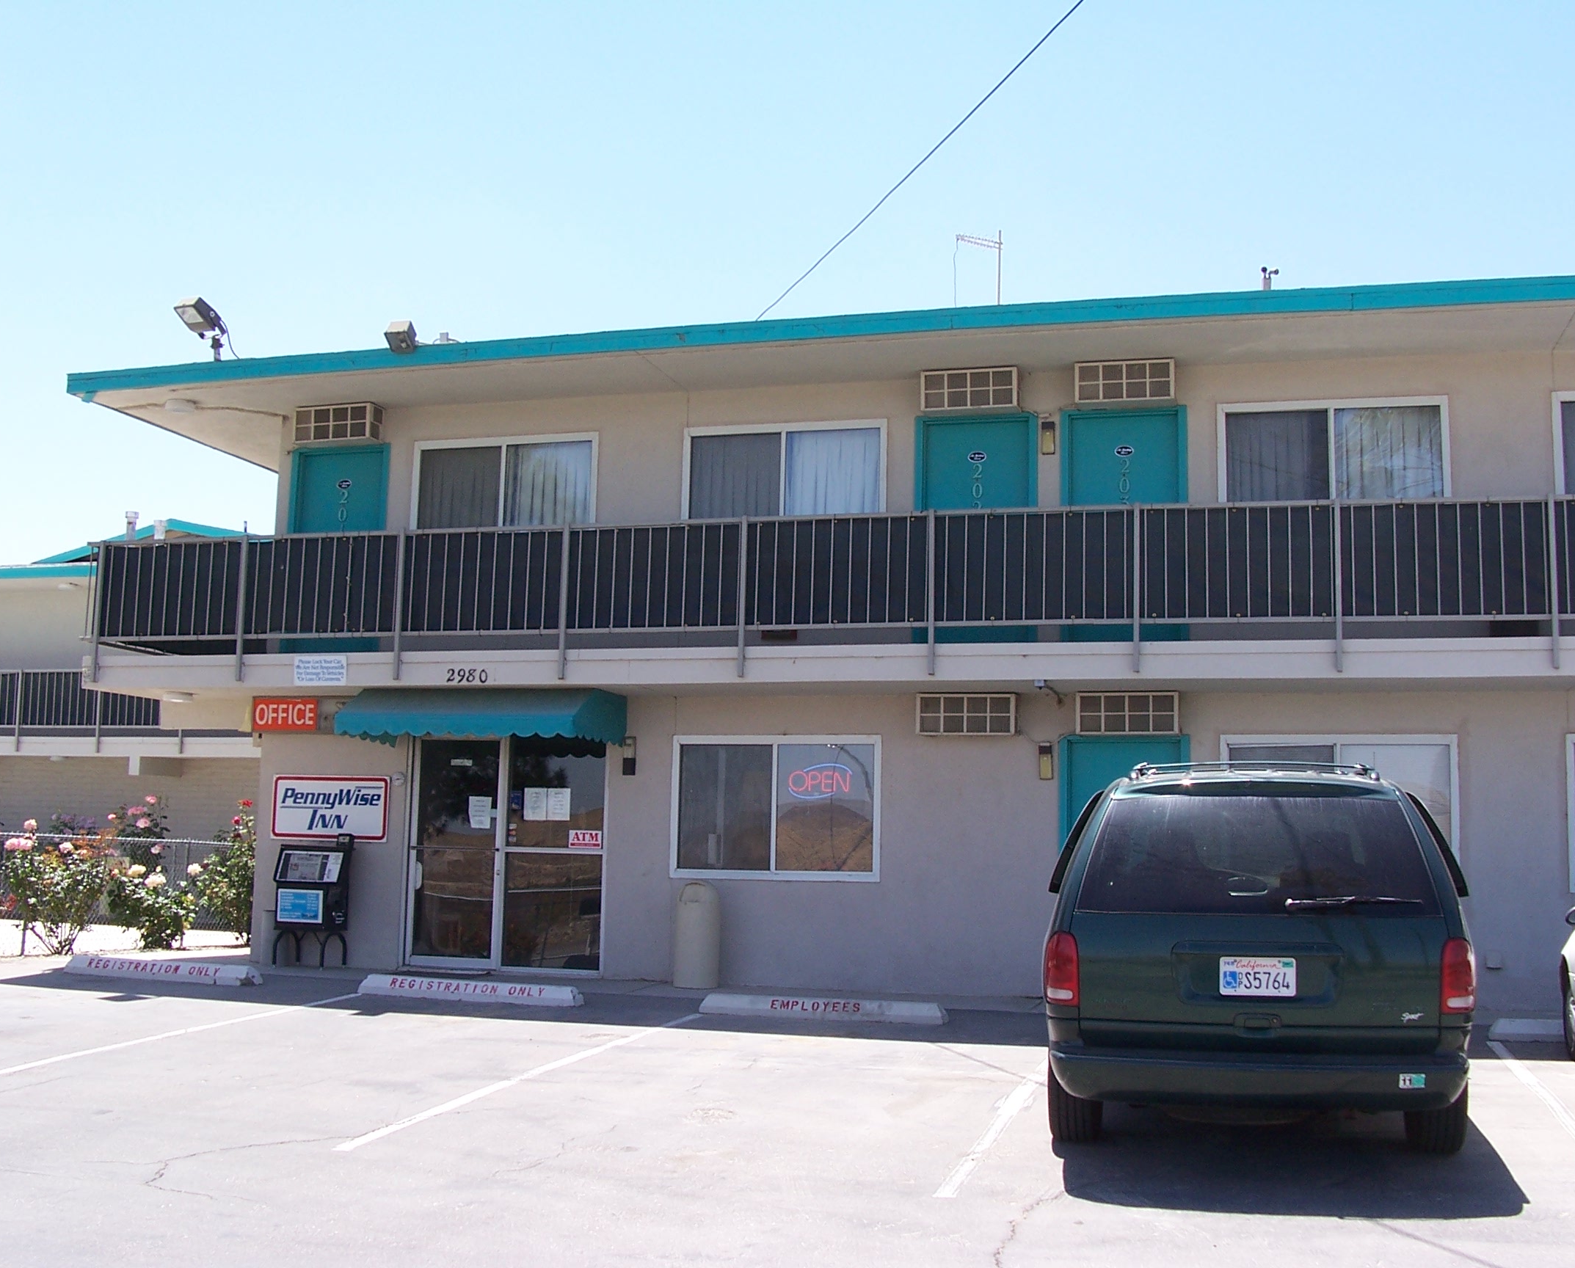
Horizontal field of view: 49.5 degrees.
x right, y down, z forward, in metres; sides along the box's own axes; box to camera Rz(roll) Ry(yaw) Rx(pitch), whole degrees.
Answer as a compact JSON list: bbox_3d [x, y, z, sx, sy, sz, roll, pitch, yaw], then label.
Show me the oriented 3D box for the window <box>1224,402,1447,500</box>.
[{"bbox_3d":[4.404,-1.286,13.810,1.770,1.222,0.090,-1,-8,15],"label":"window"}]

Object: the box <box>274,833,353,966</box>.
[{"bbox_3d":[-4.305,2.426,15.539,0.535,1.190,0.450,-1,-8,14],"label":"box"}]

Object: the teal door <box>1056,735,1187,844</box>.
[{"bbox_3d":[2.743,1.885,13.858,1.037,2.118,0.100,-1,-8,15],"label":"teal door"}]

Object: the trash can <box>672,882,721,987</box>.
[{"bbox_3d":[-0.757,2.523,14.380,0.400,0.870,0.400,1,-7,0],"label":"trash can"}]

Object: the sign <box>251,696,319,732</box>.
[{"bbox_3d":[-4.644,0.750,15.878,0.689,0.312,0.100,-1,-8,14],"label":"sign"}]

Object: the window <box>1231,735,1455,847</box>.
[{"bbox_3d":[4.451,1.439,13.789,1.847,1.248,0.100,-1,-8,14],"label":"window"}]

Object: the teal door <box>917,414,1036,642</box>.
[{"bbox_3d":[1.634,-0.877,14.819,1.073,2.078,0.100,-1,-8,14],"label":"teal door"}]

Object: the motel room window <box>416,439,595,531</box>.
[{"bbox_3d":[-2.642,-1.235,15.943,1.849,1.222,0.100,-1,-8,14],"label":"motel room window"}]

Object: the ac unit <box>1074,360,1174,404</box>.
[{"bbox_3d":[2.809,-2.062,14.201,0.804,0.335,0.270,-1,-8,15],"label":"ac unit"}]

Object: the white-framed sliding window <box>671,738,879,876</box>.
[{"bbox_3d":[-0.102,1.517,14.921,1.882,1.253,0.100,-1,-8,14],"label":"white-framed sliding window"}]

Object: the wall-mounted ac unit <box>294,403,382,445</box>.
[{"bbox_3d":[-4.258,-1.974,16.295,0.793,0.341,0.270,-1,-8,14],"label":"wall-mounted ac unit"}]

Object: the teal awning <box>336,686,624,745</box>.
[{"bbox_3d":[-2.693,0.727,15.058,2.233,0.461,1.160,-1,-8,14],"label":"teal awning"}]

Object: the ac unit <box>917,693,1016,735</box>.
[{"bbox_3d":[1.506,0.678,14.188,0.823,0.329,0.270,-1,-8,15],"label":"ac unit"}]

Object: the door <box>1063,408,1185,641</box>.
[{"bbox_3d":[2.862,-0.894,14.513,1.057,2.078,0.100,-1,-8,14],"label":"door"}]

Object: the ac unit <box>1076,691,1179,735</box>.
[{"bbox_3d":[2.817,0.676,14.149,0.829,0.347,0.270,-1,-8,14],"label":"ac unit"}]

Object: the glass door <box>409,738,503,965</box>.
[{"bbox_3d":[-3.008,1.967,15.393,0.923,2.069,0.070,-1,-8,15],"label":"glass door"}]

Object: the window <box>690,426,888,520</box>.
[{"bbox_3d":[-0.040,-1.234,14.998,1.841,1.222,0.090,-1,-8,15],"label":"window"}]

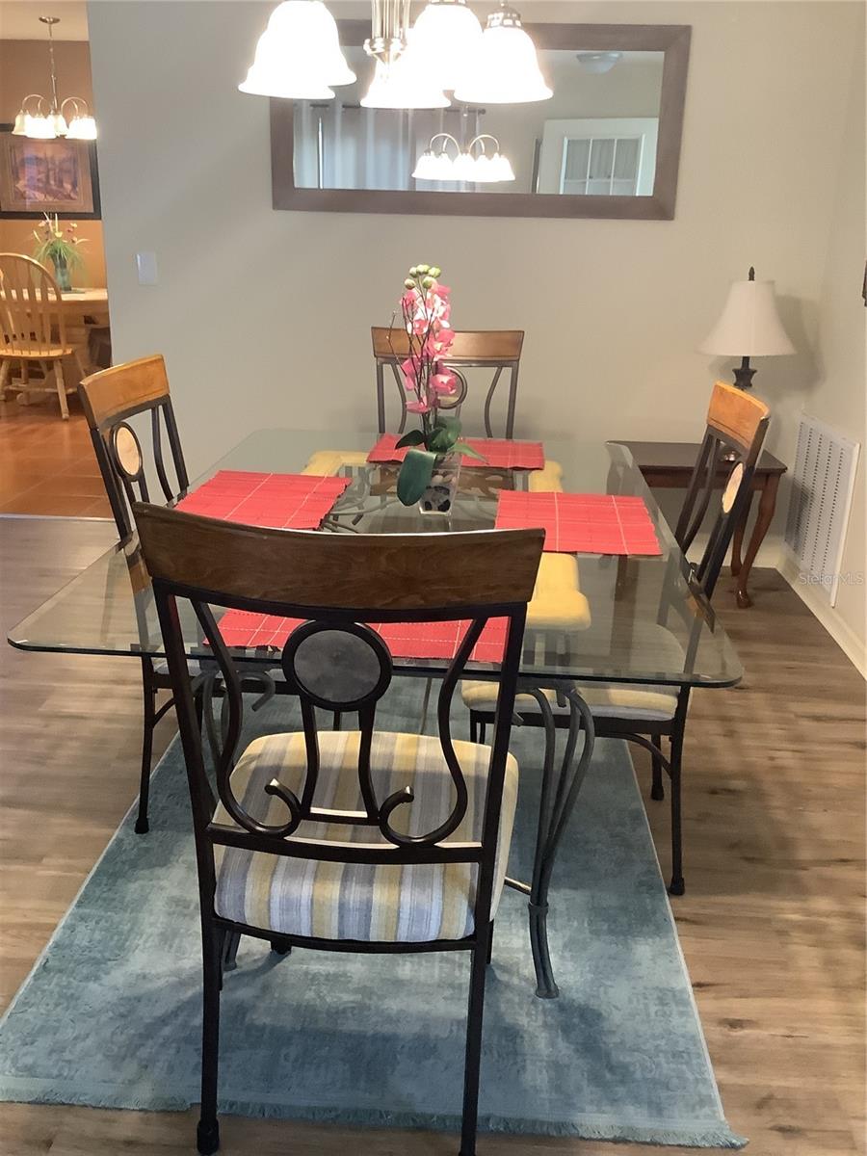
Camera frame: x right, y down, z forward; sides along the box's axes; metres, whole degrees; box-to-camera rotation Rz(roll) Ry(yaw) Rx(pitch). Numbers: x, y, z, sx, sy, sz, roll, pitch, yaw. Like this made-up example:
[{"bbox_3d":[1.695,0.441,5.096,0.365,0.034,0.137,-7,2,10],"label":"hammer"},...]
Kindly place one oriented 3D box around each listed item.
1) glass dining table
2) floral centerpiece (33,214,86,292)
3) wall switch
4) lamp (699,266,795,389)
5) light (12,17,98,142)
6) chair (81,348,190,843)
[{"bbox_3d":[-0.055,0.213,2.309,1.035,0.750,1.590,3,19,3],"label":"glass dining table"},{"bbox_3d":[-2.586,-2.254,7.192,0.380,0.520,0.360,2,19,3],"label":"floral centerpiece"},{"bbox_3d":[-1.113,-1.202,4.031,0.073,0.116,0.011,2,19,3],"label":"wall switch"},{"bbox_3d":[1.120,-0.770,3.738,0.335,0.675,0.335,2,19,3],"label":"lamp"},{"bbox_3d":[-2.456,-3.232,6.708,0.600,0.710,0.600,2,19,3],"label":"light"},{"bbox_3d":[-0.434,0.040,2.377,0.550,1.015,0.470,3,19,3],"label":"chair"}]

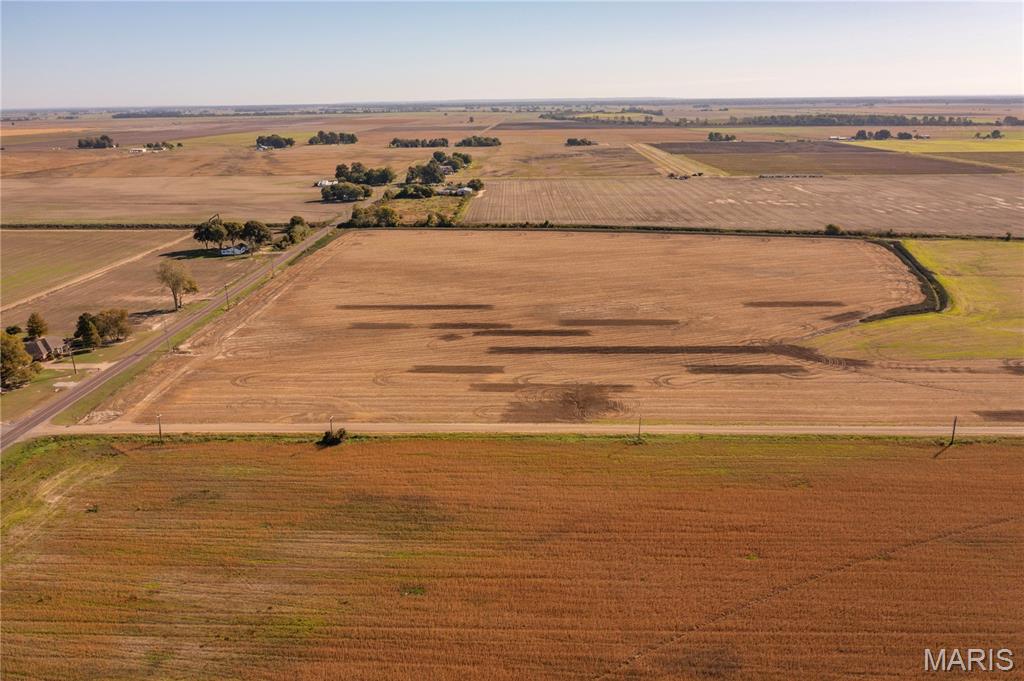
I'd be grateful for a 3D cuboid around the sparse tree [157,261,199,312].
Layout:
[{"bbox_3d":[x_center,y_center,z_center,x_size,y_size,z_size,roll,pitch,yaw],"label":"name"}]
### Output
[{"bbox_3d":[-159.808,-25.646,381.139,18.500,22.000,17.570,0,17,1],"label":"sparse tree"}]

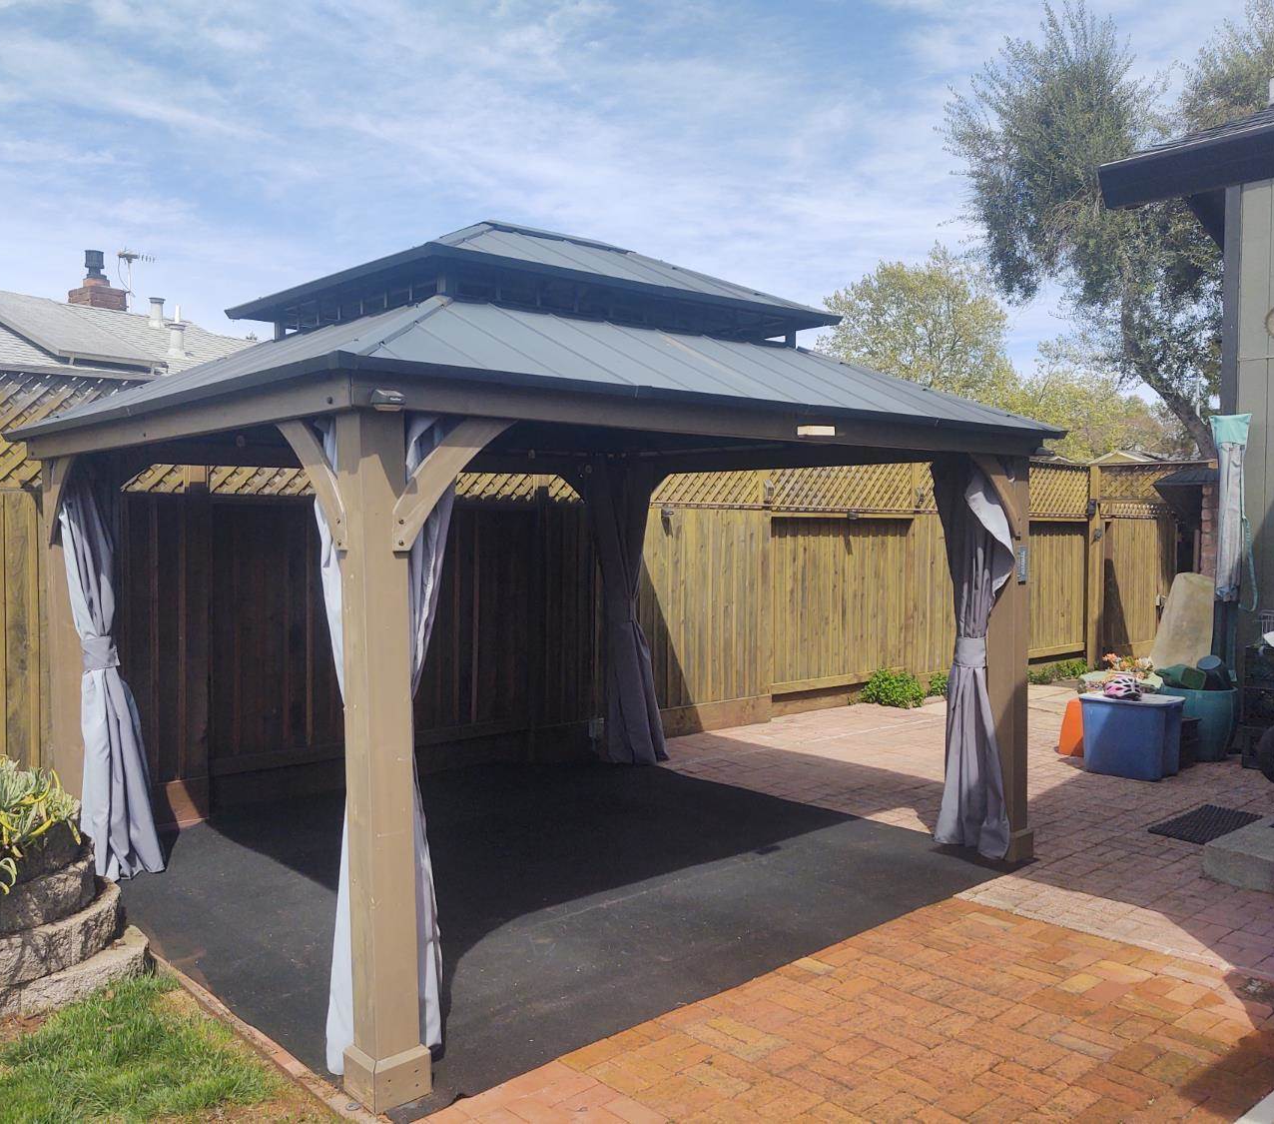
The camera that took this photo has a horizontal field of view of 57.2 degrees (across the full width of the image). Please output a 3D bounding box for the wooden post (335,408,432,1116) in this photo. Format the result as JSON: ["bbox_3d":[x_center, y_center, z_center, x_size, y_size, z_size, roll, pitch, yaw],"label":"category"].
[{"bbox_3d":[-0.752,0.554,3.403,0.182,2.012,0.182,-3,3,-42],"label":"wooden post"}]

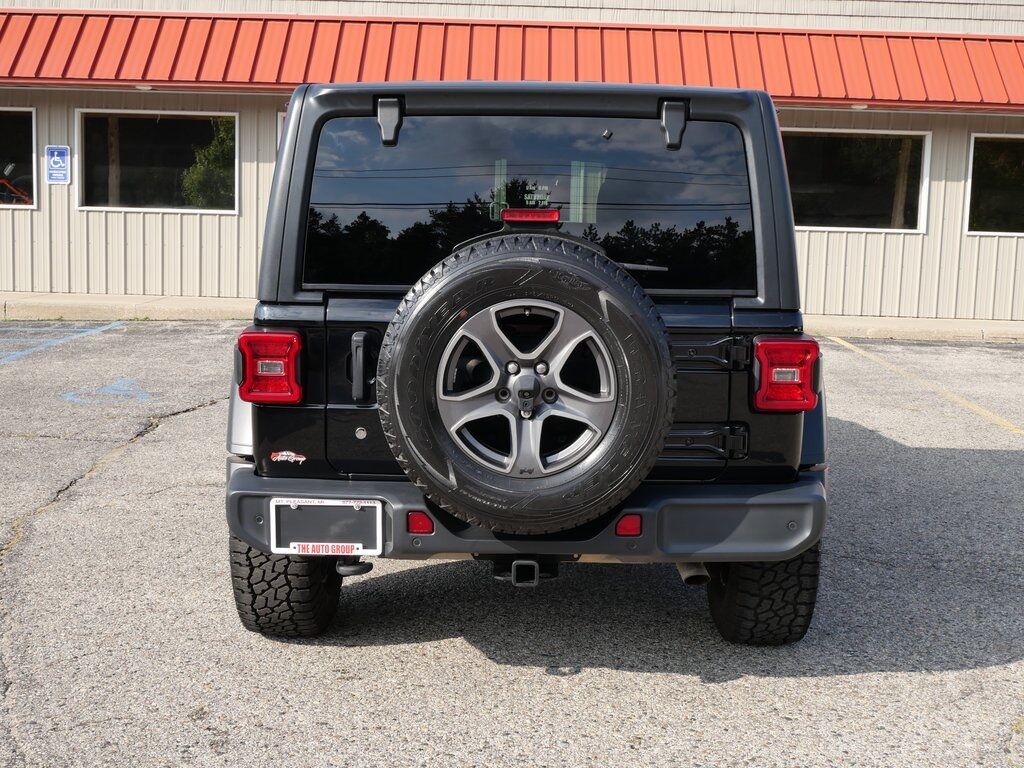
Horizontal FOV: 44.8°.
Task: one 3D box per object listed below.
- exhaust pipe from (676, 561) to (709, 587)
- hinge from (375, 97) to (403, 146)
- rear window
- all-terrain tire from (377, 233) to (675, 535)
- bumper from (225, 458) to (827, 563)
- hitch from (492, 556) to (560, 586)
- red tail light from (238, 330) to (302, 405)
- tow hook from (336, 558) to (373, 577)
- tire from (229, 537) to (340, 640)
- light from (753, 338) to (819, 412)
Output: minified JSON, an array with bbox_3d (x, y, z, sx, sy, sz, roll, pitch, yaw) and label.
[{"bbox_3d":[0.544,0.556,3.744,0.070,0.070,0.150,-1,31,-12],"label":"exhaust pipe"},{"bbox_3d":[-0.357,-0.764,3.618,0.075,0.145,0.045,1,-2,0],"label":"hinge"},{"bbox_3d":[0.054,-0.524,3.619,1.320,0.522,0.050,1,-4,0],"label":"rear window"},{"bbox_3d":[0.041,0.002,3.351,0.800,0.800,0.252,1,6,0],"label":"all-terrain tire"},{"bbox_3d":[0.042,0.368,3.611,1.725,0.220,0.310,1,6,0],"label":"bumper"},{"bbox_3d":[0.037,0.528,3.568,0.183,0.085,0.170,1,6,0],"label":"hitch"},{"bbox_3d":[-0.690,-0.052,3.583,0.185,0.205,0.100,1,6,0],"label":"red tail light"},{"bbox_3d":[-0.462,0.538,3.643,0.103,0.045,0.110,1,6,0],"label":"tow hook"},{"bbox_3d":[-0.757,0.460,4.232,0.250,0.790,0.790,1,6,0],"label":"tire"},{"bbox_3d":[0.785,-0.024,3.573,0.182,0.205,0.120,1,6,0],"label":"light"}]

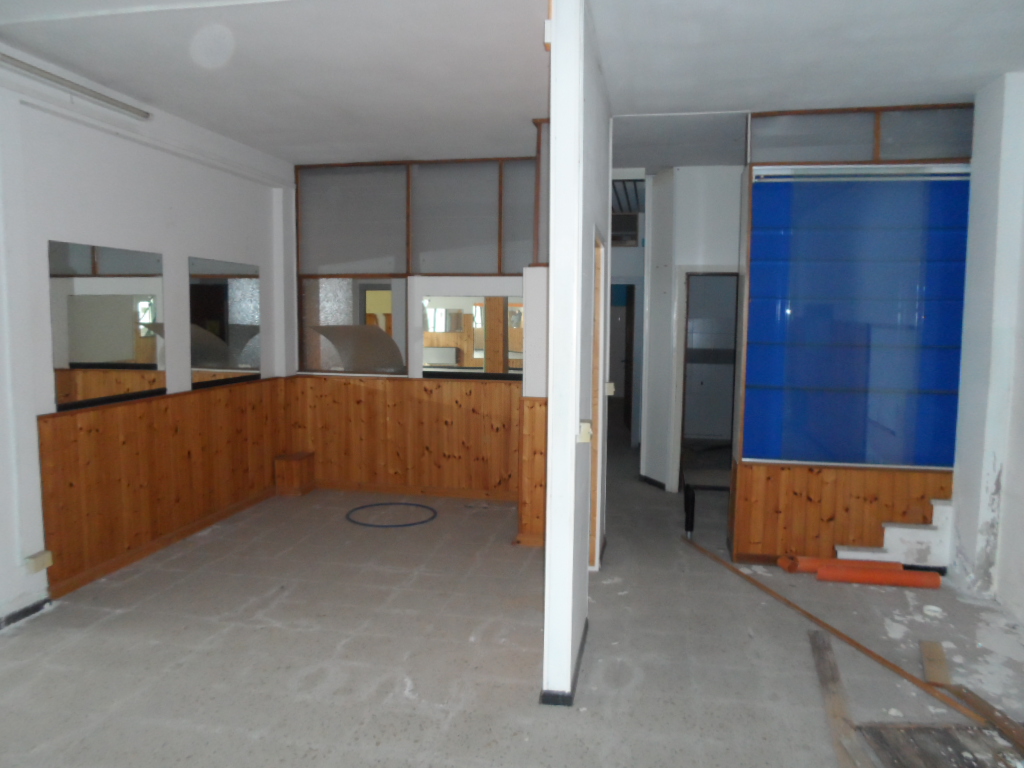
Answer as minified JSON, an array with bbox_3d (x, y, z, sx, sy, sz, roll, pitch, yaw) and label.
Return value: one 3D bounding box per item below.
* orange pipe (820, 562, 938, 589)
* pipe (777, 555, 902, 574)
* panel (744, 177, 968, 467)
[{"bbox_3d":[2.345,1.237,4.735,0.715,0.100,0.100,1,5,8],"label":"orange pipe"},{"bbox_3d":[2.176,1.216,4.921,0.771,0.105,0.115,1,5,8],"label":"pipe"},{"bbox_3d":[2.244,-0.403,4.885,1.319,1.878,0.050,2,5,11],"label":"panel"}]

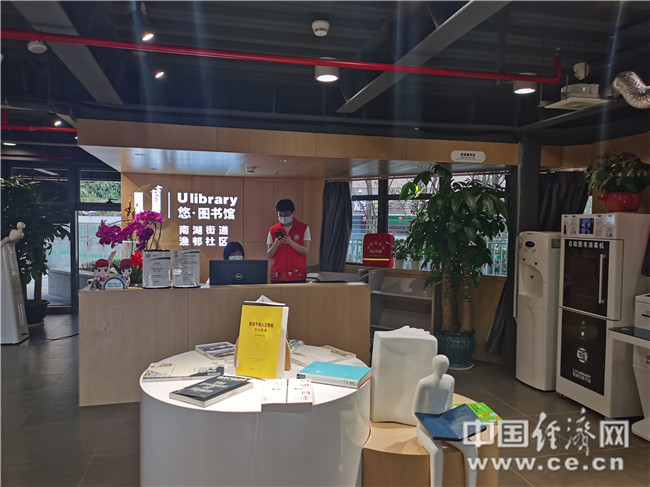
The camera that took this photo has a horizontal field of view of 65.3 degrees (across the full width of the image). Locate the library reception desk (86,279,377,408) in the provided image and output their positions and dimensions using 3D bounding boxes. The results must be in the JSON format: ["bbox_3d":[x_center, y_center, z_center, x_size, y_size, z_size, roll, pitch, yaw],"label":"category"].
[{"bbox_3d":[-0.822,0.802,4.470,2.329,0.891,0.649,0,2,-14],"label":"library reception desk"}]

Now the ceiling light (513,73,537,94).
[{"bbox_3d":[1.527,-1.220,3.870,0.166,0.120,0.166,0,3,-15],"label":"ceiling light"}]

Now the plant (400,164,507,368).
[{"bbox_3d":[1.308,0.247,5.153,1.000,1.980,0.920,1,2,15],"label":"plant"}]

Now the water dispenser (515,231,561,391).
[{"bbox_3d":[2.044,0.604,4.612,0.437,1.356,0.417,0,2,-14],"label":"water dispenser"}]

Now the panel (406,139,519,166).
[{"bbox_3d":[1.306,-0.854,4.775,1.171,0.203,0.040,0,3,-15],"label":"panel"}]

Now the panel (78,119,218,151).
[{"bbox_3d":[-1.412,-0.865,4.103,1.067,0.204,0.040,0,2,-14],"label":"panel"}]

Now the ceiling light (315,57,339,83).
[{"bbox_3d":[0.011,-1.288,3.779,0.170,0.135,0.170,0,2,-14],"label":"ceiling light"}]

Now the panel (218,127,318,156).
[{"bbox_3d":[-0.480,-0.853,4.295,0.840,0.203,0.040,0,3,-15],"label":"panel"}]

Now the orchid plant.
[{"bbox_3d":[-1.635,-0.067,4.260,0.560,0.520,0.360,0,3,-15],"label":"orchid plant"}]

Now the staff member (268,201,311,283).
[{"bbox_3d":[-0.383,0.392,5.271,0.480,1.705,0.360,1,3,3],"label":"staff member"}]

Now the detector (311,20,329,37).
[{"bbox_3d":[-0.023,-1.252,2.950,0.102,0.057,0.102,1,3,0],"label":"detector"}]

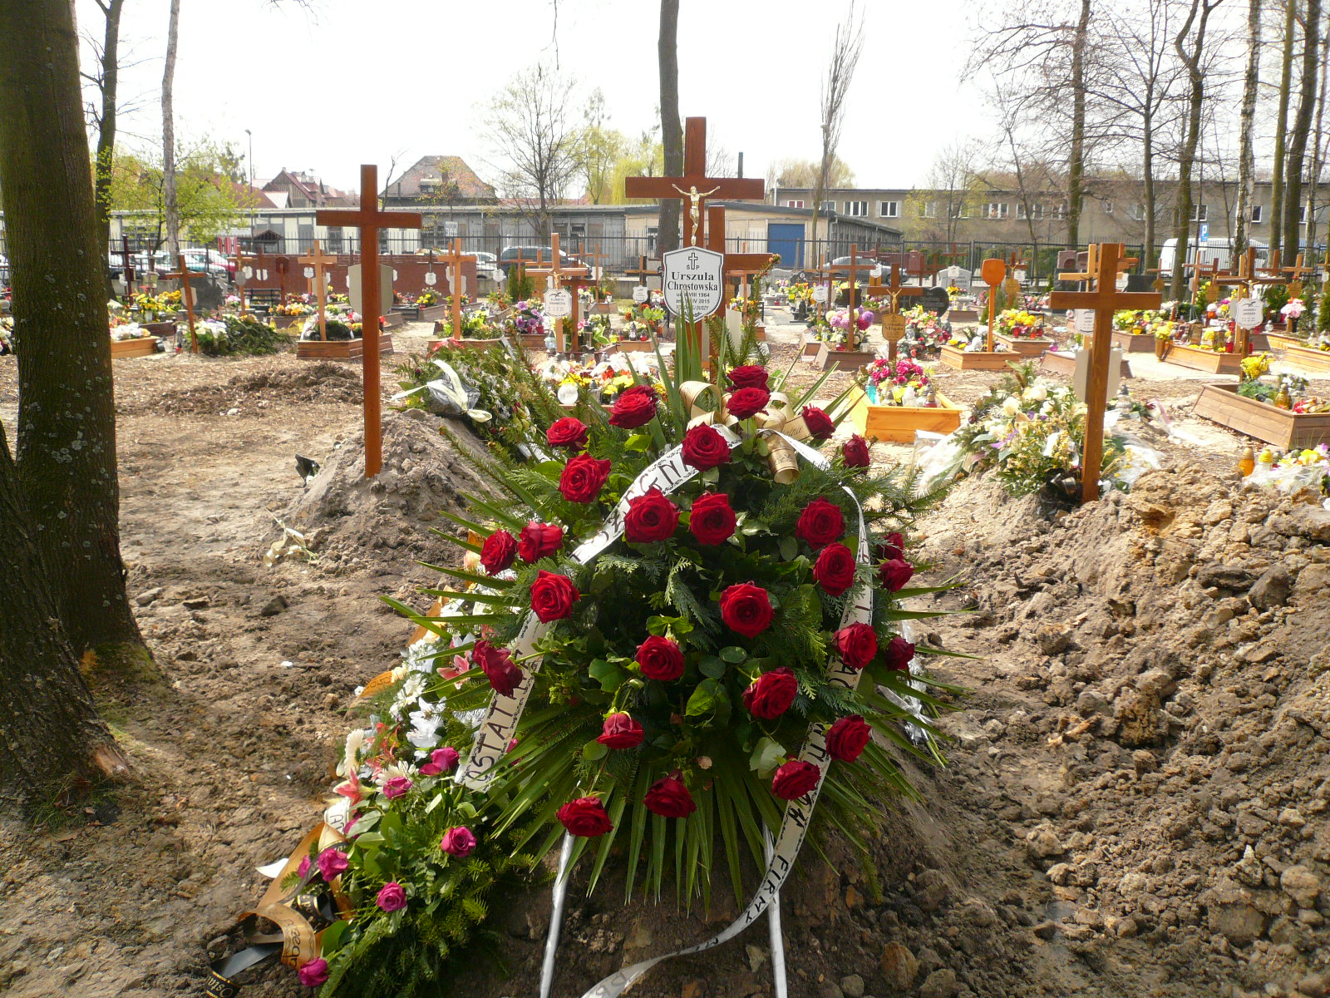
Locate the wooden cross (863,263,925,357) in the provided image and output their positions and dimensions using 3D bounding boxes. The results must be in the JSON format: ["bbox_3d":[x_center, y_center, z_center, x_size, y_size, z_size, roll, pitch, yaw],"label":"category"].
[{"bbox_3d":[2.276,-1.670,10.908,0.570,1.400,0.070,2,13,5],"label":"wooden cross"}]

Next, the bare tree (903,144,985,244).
[{"bbox_3d":[17.634,-18.508,68.011,5.254,7.482,5.000,0,13,0],"label":"bare tree"}]

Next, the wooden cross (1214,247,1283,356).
[{"bbox_3d":[5.714,-1.716,10.617,0.680,1.480,0.070,2,13,5],"label":"wooden cross"}]

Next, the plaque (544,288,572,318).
[{"bbox_3d":[-1.074,-1.979,10.900,0.284,0.301,0.025,1,13,6],"label":"plaque"}]

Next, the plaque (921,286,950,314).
[{"bbox_3d":[4.194,-3.082,17.062,0.580,0.550,0.090,2,13,5],"label":"plaque"}]

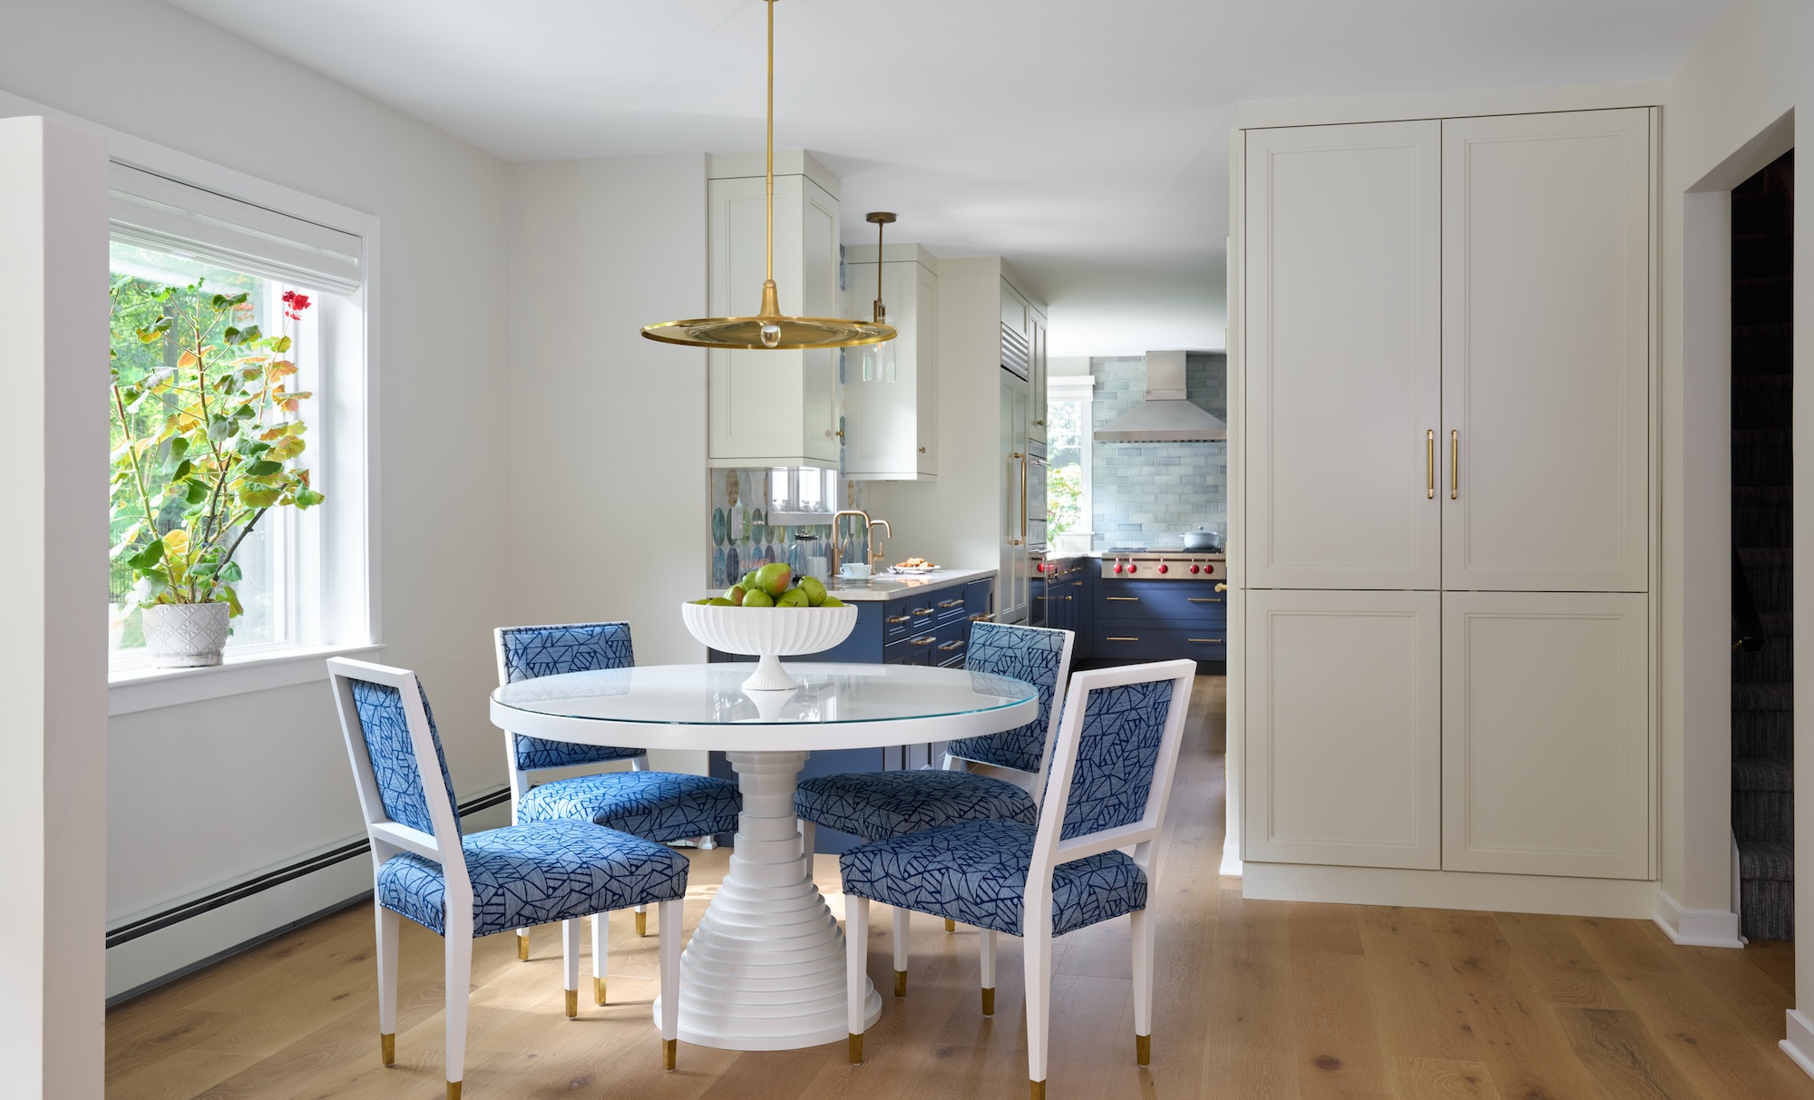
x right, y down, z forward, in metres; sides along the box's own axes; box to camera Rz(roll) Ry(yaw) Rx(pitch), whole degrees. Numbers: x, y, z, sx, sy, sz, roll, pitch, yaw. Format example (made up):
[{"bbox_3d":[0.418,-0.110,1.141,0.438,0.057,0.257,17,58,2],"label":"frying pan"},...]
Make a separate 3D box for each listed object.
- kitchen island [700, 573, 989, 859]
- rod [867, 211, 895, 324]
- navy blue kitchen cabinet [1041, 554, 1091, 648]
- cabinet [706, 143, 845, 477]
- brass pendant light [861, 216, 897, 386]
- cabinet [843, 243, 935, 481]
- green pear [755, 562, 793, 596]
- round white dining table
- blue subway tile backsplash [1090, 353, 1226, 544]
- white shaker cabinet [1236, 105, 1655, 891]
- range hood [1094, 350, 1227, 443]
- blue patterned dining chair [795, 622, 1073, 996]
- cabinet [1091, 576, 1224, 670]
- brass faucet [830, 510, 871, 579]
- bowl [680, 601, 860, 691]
[{"bbox_3d":[-0.147,0.598,6.454,0.640,0.880,2.200,0,1,13],"label":"kitchen island"},{"bbox_3d":[-0.111,-1.187,6.418,0.120,0.477,0.120,0,1,0],"label":"rod"},{"bbox_3d":[0.798,0.528,10.481,0.660,0.890,2.350,0,1,13],"label":"navy blue kitchen cabinet"},{"bbox_3d":[-0.487,-0.859,5.622,0.368,1.124,0.471,0,1,13],"label":"cabinet"},{"bbox_3d":[-0.119,-1.071,6.420,0.148,0.705,0.148,0,1,0],"label":"brass pendant light"},{"bbox_3d":[-0.078,-0.891,7.370,0.368,1.105,0.470,0,1,13],"label":"cabinet"},{"bbox_3d":[-0.318,0.069,3.599,0.088,0.078,0.078,-40,-9,9],"label":"green pear"},{"bbox_3d":[-0.336,0.715,3.600,1.300,0.768,1.300,0,1,0],"label":"round white dining table"},{"bbox_3d":[2.003,-0.760,11.700,1.220,1.500,0.040,0,1,13],"label":"blue subway tile backsplash"},{"bbox_3d":[1.650,-0.116,4.741,1.180,2.380,0.500,0,1,13],"label":"white shaker cabinet"},{"bbox_3d":[2.006,-1.178,11.638,1.066,0.712,0.620,0,1,13],"label":"range hood"},{"bbox_3d":[0.084,0.658,4.058,0.609,0.885,0.500,-1,1,-35],"label":"blue patterned dining chair"},{"bbox_3d":[1.923,0.519,11.372,0.980,0.730,0.620,0,1,13],"label":"cabinet"},{"bbox_3d":[-0.243,-0.028,6.560,0.180,0.300,0.070,0,1,13],"label":"brass faucet"},{"bbox_3d":[-0.329,0.232,3.630,0.425,0.205,0.425,0,1,0],"label":"bowl"}]

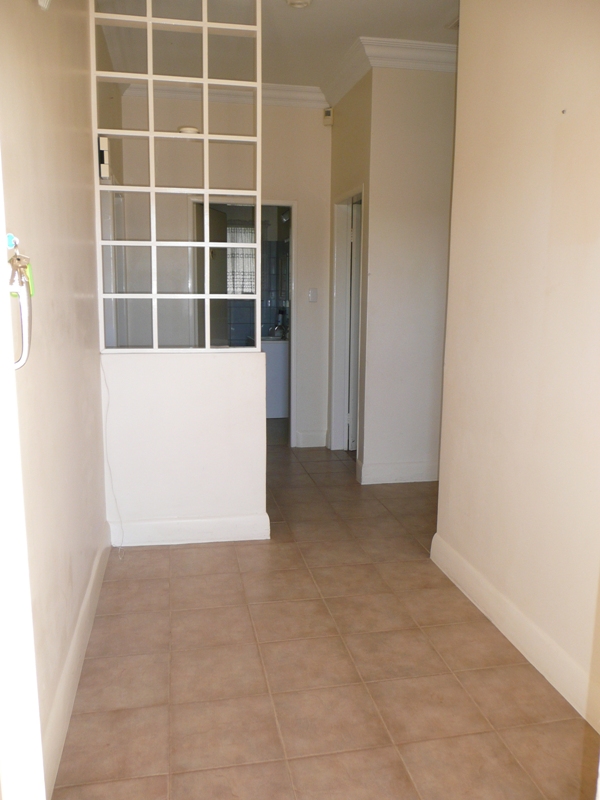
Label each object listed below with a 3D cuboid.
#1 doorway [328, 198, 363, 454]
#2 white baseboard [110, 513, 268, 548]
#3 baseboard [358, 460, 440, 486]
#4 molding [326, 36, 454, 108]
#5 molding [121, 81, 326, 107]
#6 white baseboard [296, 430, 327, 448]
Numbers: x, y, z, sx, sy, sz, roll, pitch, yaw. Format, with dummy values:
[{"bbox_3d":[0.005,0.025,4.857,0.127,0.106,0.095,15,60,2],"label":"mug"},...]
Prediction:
[{"bbox_3d":[0.414,-0.524,5.045,0.149,2.071,0.826,-1,10,-11],"label":"doorway"},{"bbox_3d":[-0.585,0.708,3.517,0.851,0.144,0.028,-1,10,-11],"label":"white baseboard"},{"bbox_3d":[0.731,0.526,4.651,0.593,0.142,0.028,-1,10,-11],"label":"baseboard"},{"bbox_3d":[0.603,-2.293,4.670,0.707,0.122,1.248,-1,10,-11],"label":"molding"},{"bbox_3d":[-0.539,-2.382,5.013,1.643,0.122,0.129,-1,10,-11],"label":"molding"},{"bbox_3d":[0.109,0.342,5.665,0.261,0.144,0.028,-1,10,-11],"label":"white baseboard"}]

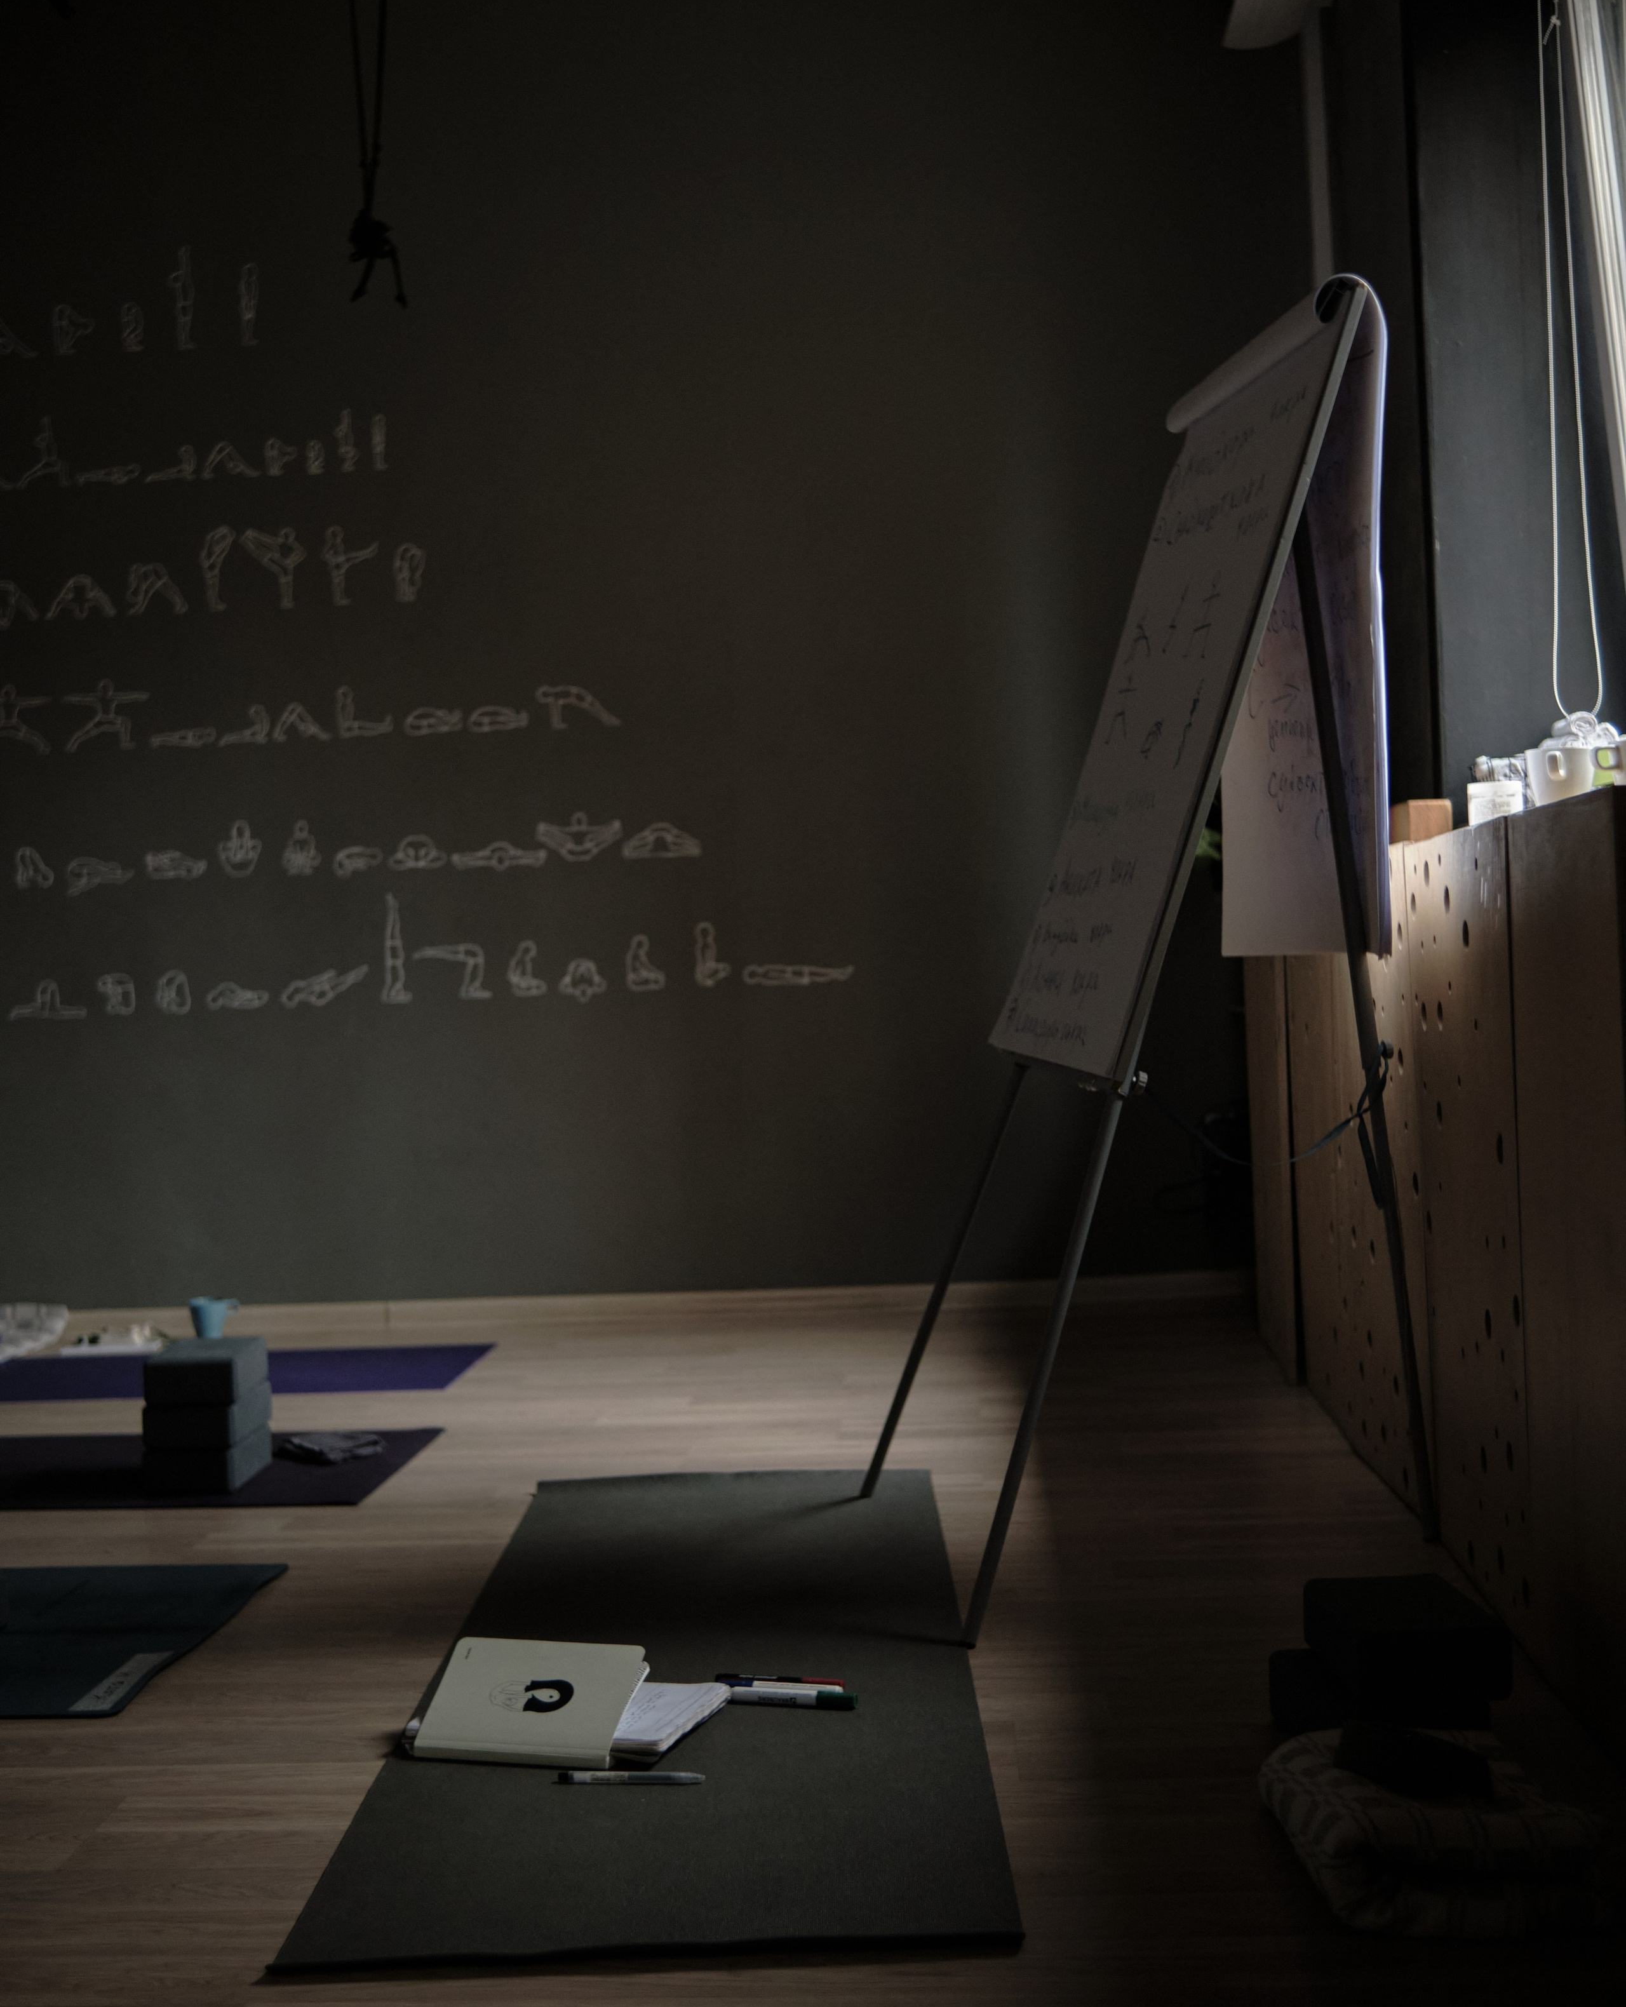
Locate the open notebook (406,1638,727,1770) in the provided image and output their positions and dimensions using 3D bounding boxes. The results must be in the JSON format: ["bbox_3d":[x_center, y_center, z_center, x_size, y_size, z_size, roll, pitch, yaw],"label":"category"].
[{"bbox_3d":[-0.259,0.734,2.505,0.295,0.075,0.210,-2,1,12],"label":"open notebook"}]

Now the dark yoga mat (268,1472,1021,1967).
[{"bbox_3d":[-0.131,0.766,2.859,0.623,0.014,1.825,-2,1,1],"label":"dark yoga mat"}]

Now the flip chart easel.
[{"bbox_3d":[0.456,-0.072,3.235,0.735,1.635,0.860,-2,1,-7],"label":"flip chart easel"}]

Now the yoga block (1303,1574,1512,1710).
[{"bbox_3d":[0.603,0.646,2.420,0.148,0.072,0.218,-2,1,-3],"label":"yoga block"}]

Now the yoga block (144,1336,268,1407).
[{"bbox_3d":[-0.992,0.603,3.889,0.148,0.071,0.226,-2,1,0],"label":"yoga block"}]

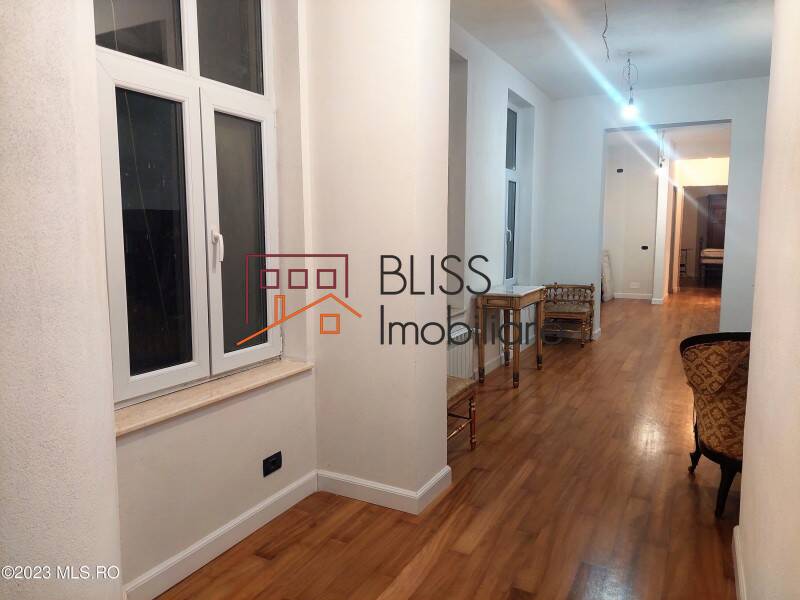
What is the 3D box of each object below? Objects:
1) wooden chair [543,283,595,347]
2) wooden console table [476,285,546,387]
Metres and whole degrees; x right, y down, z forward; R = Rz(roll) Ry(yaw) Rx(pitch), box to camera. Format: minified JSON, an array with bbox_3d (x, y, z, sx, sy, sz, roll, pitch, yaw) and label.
[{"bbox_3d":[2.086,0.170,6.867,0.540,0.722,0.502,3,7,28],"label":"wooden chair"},{"bbox_3d":[1.040,0.315,5.131,0.395,0.799,0.885,3,7,28],"label":"wooden console table"}]

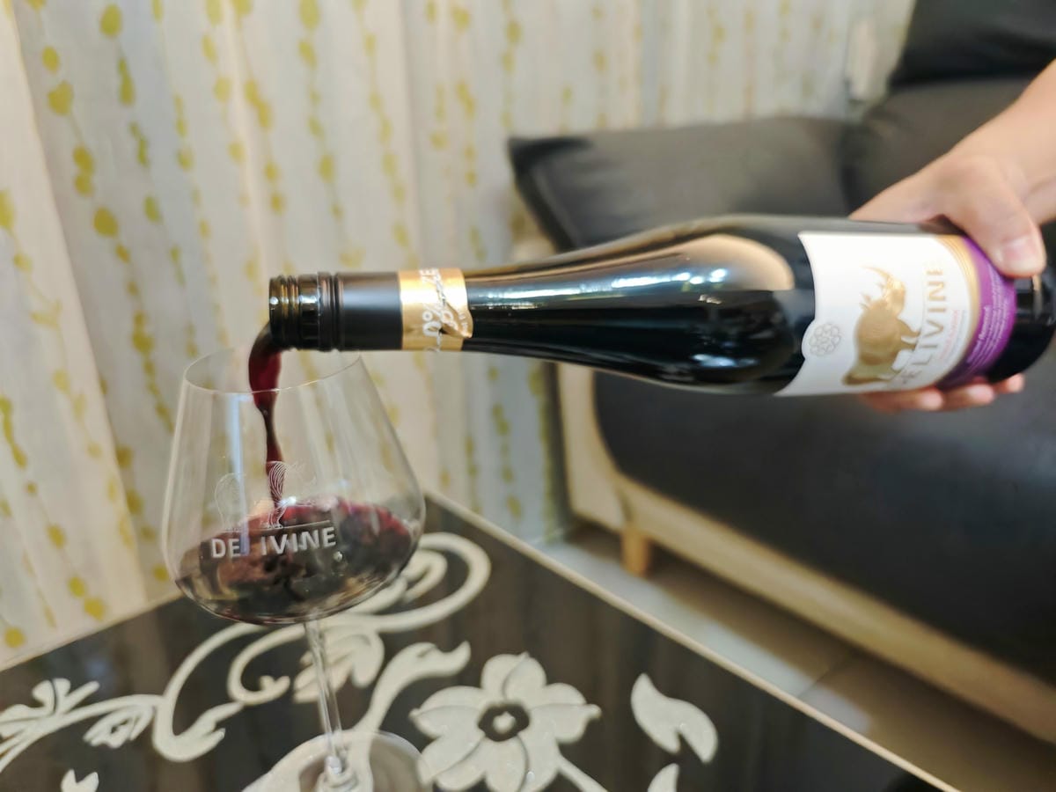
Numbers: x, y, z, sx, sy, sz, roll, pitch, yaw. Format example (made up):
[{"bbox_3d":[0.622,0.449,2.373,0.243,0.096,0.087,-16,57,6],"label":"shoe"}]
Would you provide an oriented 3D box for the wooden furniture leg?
[{"bbox_3d":[0.196,0.275,1.265,0.045,0.080,0.045,-19,26,-38],"label":"wooden furniture leg"}]

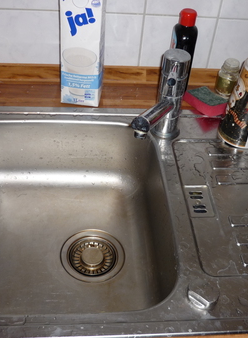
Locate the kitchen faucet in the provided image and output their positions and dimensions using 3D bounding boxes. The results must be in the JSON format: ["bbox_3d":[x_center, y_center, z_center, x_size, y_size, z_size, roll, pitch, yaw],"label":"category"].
[{"bbox_3d":[0.056,-0.090,0.705,0.060,0.173,0.196,20,44,16],"label":"kitchen faucet"}]

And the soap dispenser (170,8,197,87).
[{"bbox_3d":[0.113,-0.228,0.859,0.049,0.183,0.056,2,42,-4],"label":"soap dispenser"}]

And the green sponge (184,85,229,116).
[{"bbox_3d":[0.171,-0.138,0.881,0.051,0.029,0.069,-24,50,-28],"label":"green sponge"}]

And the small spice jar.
[{"bbox_3d":[0.222,-0.192,0.911,0.043,0.075,0.043,3,42,-3],"label":"small spice jar"}]

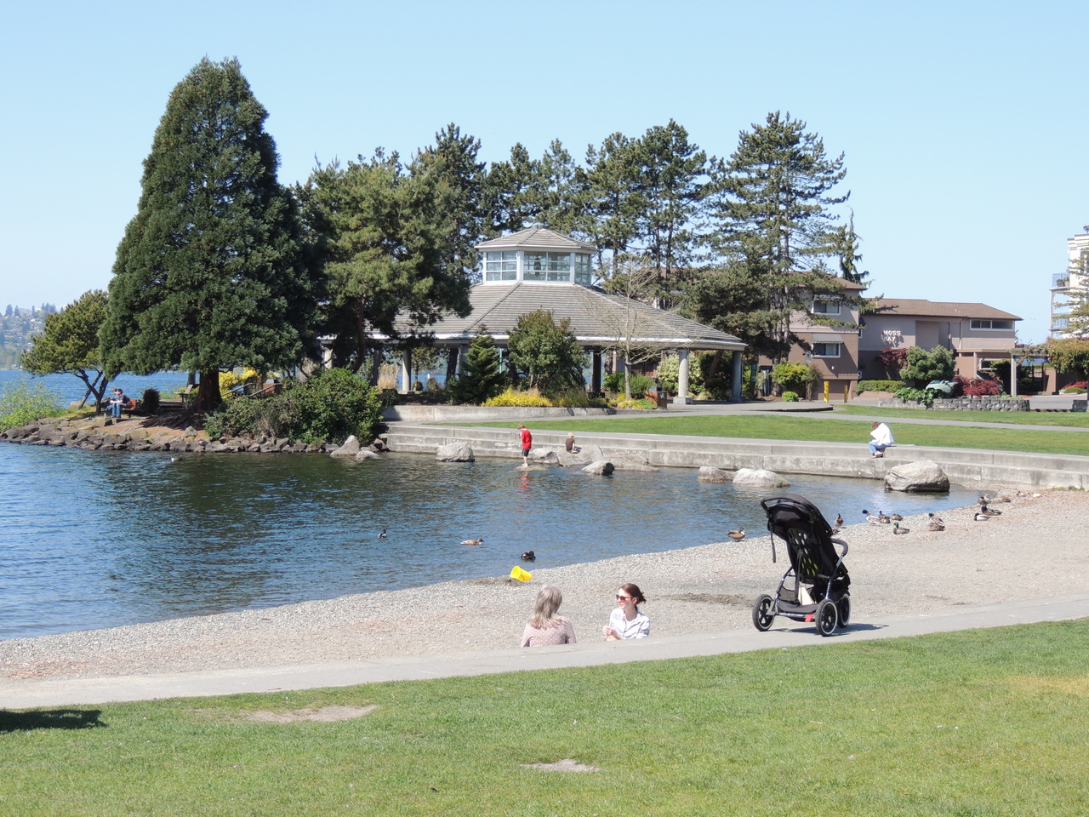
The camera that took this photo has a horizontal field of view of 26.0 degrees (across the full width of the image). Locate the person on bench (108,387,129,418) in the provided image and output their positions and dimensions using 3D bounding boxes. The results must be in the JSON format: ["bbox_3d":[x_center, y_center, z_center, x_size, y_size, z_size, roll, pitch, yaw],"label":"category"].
[{"bbox_3d":[-17.651,-0.219,98.000,0.850,1.220,0.520,0,1,-28],"label":"person on bench"}]

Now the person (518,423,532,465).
[{"bbox_3d":[-0.644,1.178,76.000,0.420,1.400,0.420,0,1,0],"label":"person"}]

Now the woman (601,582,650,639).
[{"bbox_3d":[0.612,1.914,20.068,0.600,0.840,0.750,1,1,40],"label":"woman"}]

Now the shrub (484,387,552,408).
[{"bbox_3d":[-1.207,-0.501,103.000,3.050,0.900,1.500,0,1,0],"label":"shrub"}]

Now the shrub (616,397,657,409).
[{"bbox_3d":[4.225,-0.253,108.000,1.850,0.560,1.300,1,1,0],"label":"shrub"}]

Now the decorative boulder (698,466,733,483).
[{"bbox_3d":[4.634,1.810,64.100,0.980,0.470,0.800,1,1,0],"label":"decorative boulder"}]

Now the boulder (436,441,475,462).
[{"bbox_3d":[-2.909,1.426,77.200,1.300,0.720,1.050,1,1,0],"label":"boulder"}]

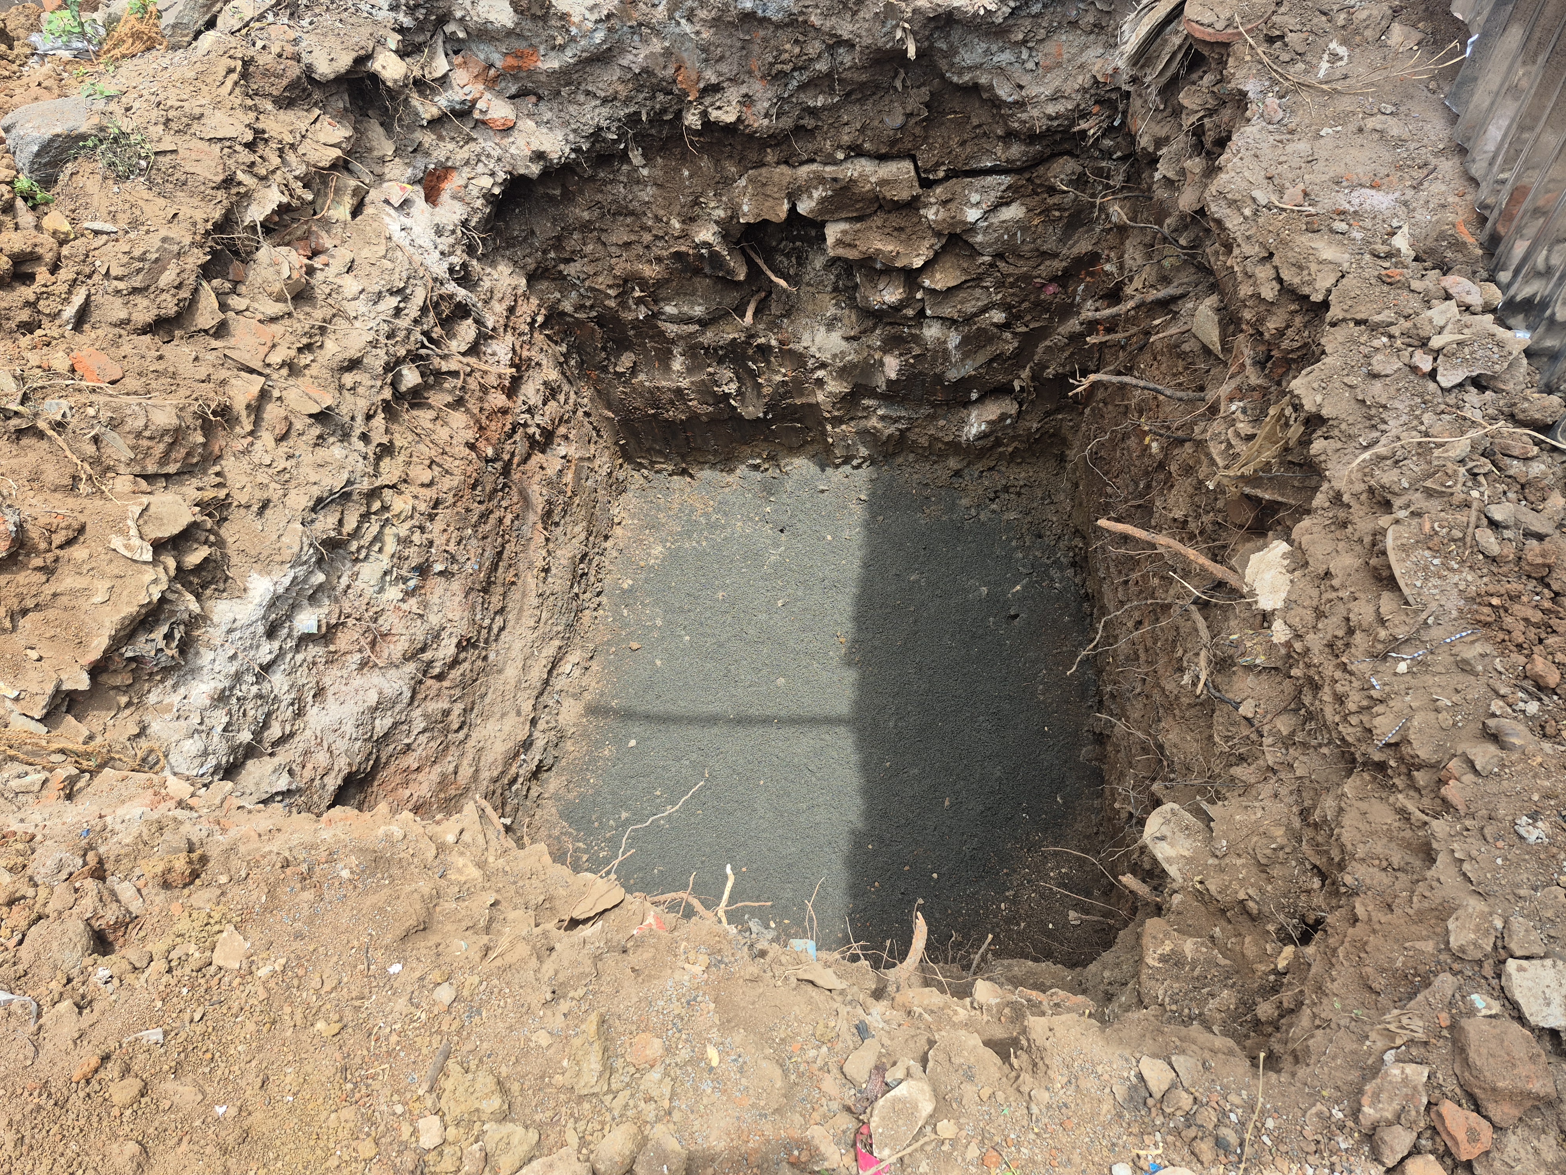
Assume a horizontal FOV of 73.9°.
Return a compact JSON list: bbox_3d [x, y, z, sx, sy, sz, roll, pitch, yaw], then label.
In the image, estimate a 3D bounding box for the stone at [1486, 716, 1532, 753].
[{"bbox_3d":[1.083,0.218,1.550,0.048,0.028,0.045,-7,62,-4],"label":"stone"}]

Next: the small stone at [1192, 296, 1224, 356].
[{"bbox_3d":[0.838,-0.515,2.052,0.061,0.073,0.121,0,62,0],"label":"small stone"}]

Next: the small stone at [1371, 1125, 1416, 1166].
[{"bbox_3d":[0.744,0.675,1.269,0.054,0.026,0.029,-35,67,-17],"label":"small stone"}]

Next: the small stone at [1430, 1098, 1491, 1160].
[{"bbox_3d":[0.802,0.641,1.234,0.043,0.035,0.070,-25,65,-13],"label":"small stone"}]

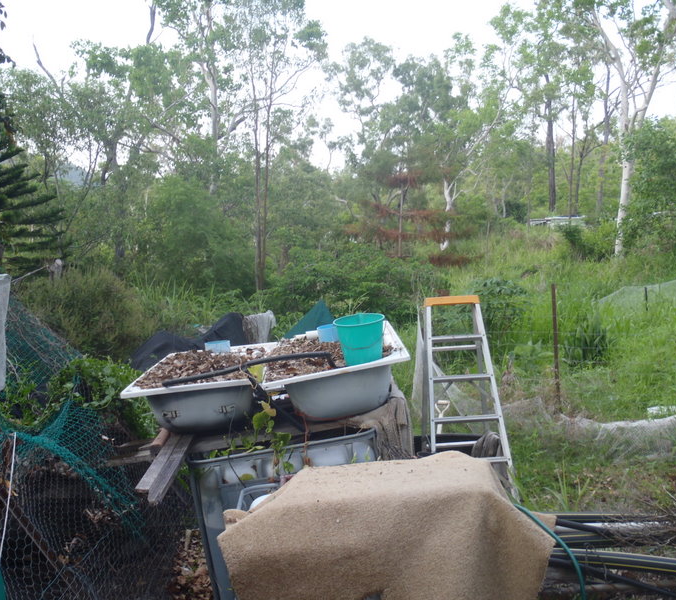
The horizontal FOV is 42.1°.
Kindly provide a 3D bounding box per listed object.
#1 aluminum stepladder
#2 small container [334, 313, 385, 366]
[{"bbox_3d":[0.842,0.648,5.950,0.550,1.370,0.870,-3,3,-3],"label":"aluminum stepladder"},{"bbox_3d":[0.127,0.223,4.600,0.272,0.245,0.272,-6,10,0],"label":"small container"}]

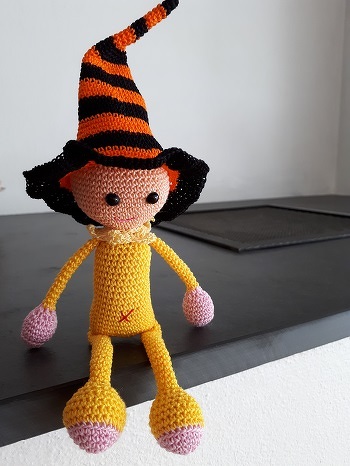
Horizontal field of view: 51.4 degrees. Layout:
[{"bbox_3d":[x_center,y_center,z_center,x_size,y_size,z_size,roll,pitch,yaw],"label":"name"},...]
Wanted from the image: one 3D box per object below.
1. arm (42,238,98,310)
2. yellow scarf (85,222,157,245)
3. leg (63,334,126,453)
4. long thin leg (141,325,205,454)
[{"bbox_3d":[-0.075,0.030,0.266,0.015,0.060,0.012,37,-8,-18],"label":"arm"},{"bbox_3d":[-0.040,0.000,0.269,0.051,0.015,0.046,-3,12,-14],"label":"yellow scarf"},{"bbox_3d":[-0.051,0.093,0.226,0.035,0.035,0.081,-3,33,-13],"label":"leg"},{"bbox_3d":[-0.006,0.099,0.244,0.035,0.035,0.086,-5,51,-18],"label":"long thin leg"}]

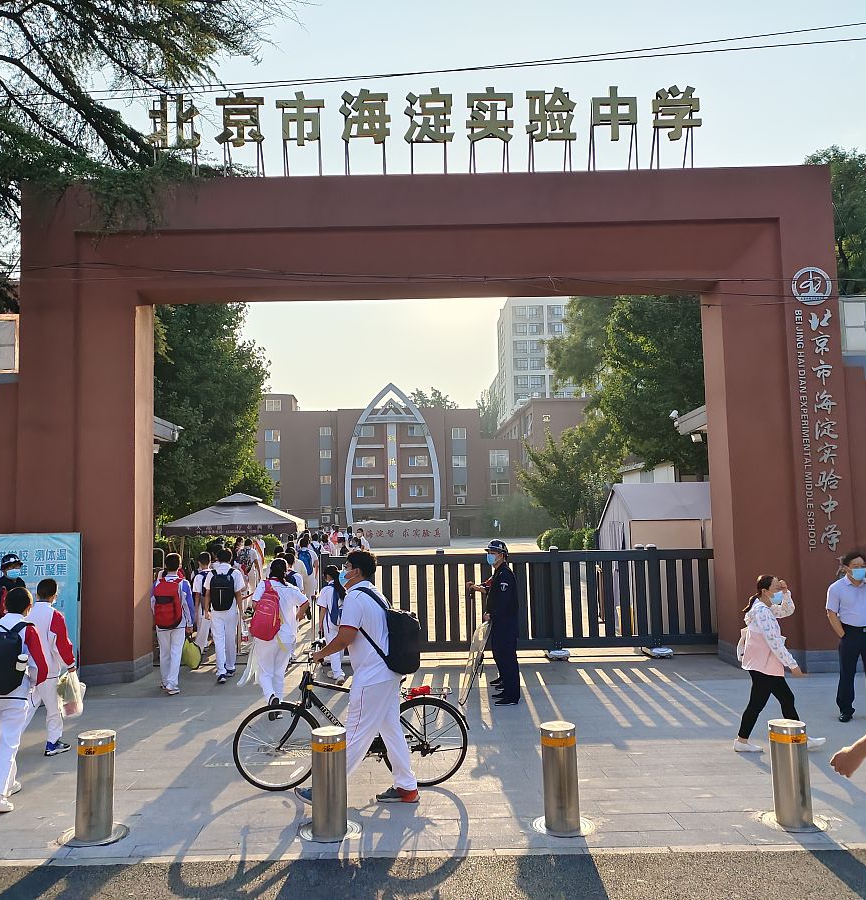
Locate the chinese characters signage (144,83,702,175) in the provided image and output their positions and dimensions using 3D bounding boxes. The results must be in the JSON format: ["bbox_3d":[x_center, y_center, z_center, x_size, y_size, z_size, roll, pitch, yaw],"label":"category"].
[{"bbox_3d":[-0.128,-4.276,10.705,7.458,1.258,0.400,-1,-5,0],"label":"chinese characters signage"}]

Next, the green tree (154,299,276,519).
[{"bbox_3d":[-6.281,-0.309,20.117,4.800,8.300,4.800,-1,-5,0],"label":"green tree"}]

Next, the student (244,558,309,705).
[{"bbox_3d":[-1.710,2.000,8.635,0.620,1.626,0.600,-1,-5,0],"label":"student"}]

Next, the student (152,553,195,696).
[{"bbox_3d":[-3.067,2.034,9.422,0.480,1.615,0.500,-2,-5,5],"label":"student"}]

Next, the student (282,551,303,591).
[{"bbox_3d":[-2.039,2.277,11.426,0.500,1.563,0.580,-1,-5,0],"label":"student"}]

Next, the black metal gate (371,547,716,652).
[{"bbox_3d":[1.263,2.164,11.253,5.562,1.519,0.300,-1,-5,0],"label":"black metal gate"}]

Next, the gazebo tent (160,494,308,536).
[{"bbox_3d":[-4.538,2.380,18.809,3.000,2.730,2.600,-1,-5,-4],"label":"gazebo tent"}]

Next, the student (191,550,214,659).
[{"bbox_3d":[-3.416,2.291,11.816,0.460,1.540,0.420,-2,-5,7],"label":"student"}]

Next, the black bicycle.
[{"bbox_3d":[-0.628,2.018,6.112,1.800,1.109,0.560,-1,-5,1],"label":"black bicycle"}]

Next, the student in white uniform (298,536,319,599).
[{"bbox_3d":[-2.666,2.725,17.094,0.480,1.667,0.580,-1,-5,0],"label":"student in white uniform"}]

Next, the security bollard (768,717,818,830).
[{"bbox_3d":[2.252,2.030,4.987,0.226,0.620,0.226,-1,-5,0],"label":"security bollard"}]

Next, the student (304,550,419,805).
[{"bbox_3d":[-0.510,1.586,5.609,0.850,1.730,0.550,-1,-5,-2],"label":"student"}]

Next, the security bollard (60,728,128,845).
[{"bbox_3d":[-2.239,2.221,5.268,0.400,0.635,0.400,-1,-5,0],"label":"security bollard"}]

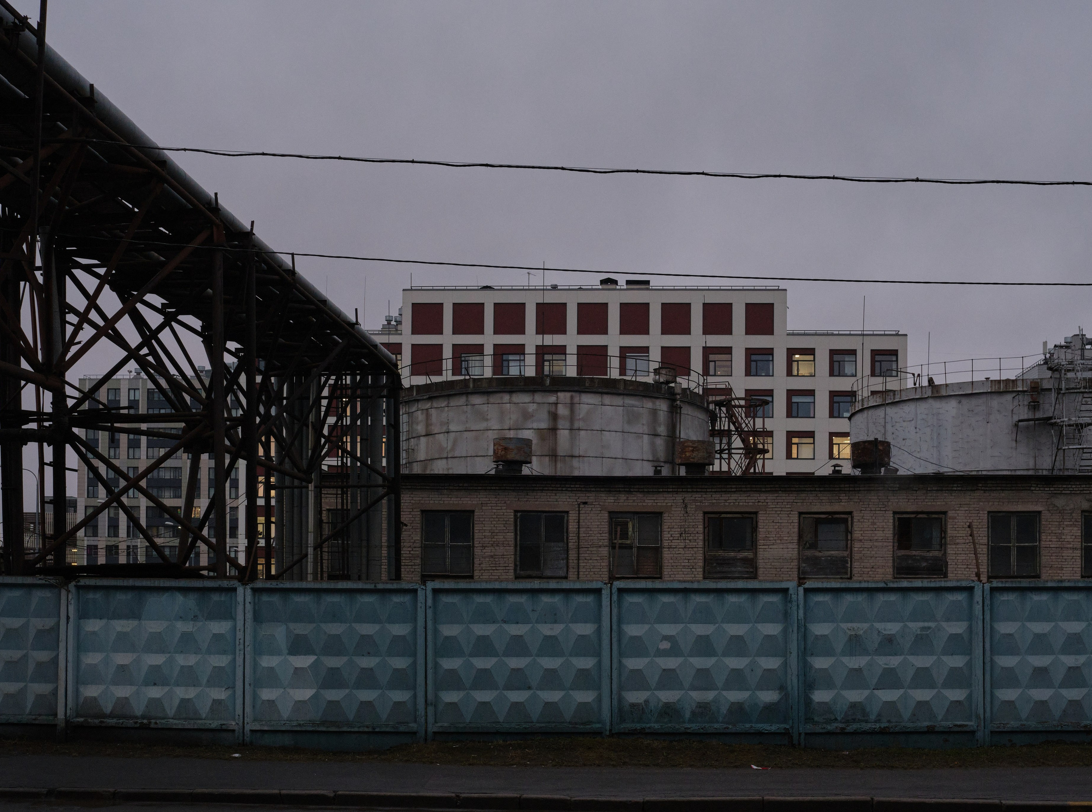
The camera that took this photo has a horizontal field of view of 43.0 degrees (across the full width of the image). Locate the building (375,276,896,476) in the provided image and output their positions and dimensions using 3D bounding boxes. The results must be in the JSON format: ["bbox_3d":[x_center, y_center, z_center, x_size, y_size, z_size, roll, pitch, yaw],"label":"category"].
[{"bbox_3d":[6.200,4.500,113.000,42.500,27.000,16.000,0,-2,0],"label":"building"}]

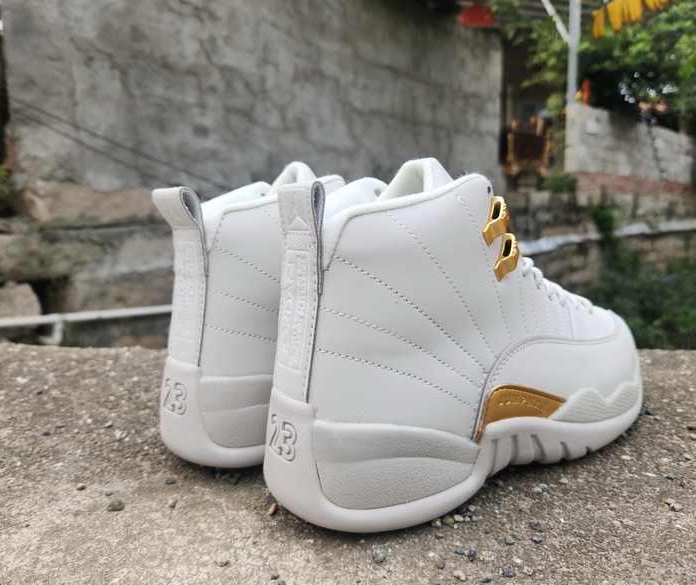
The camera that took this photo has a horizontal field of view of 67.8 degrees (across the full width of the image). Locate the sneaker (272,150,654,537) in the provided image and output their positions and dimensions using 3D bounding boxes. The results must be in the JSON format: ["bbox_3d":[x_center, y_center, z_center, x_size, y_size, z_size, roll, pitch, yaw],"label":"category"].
[{"bbox_3d":[0.088,0.007,0.318,0.300,0.174,0.110,-7,12,-36],"label":"sneaker"}]

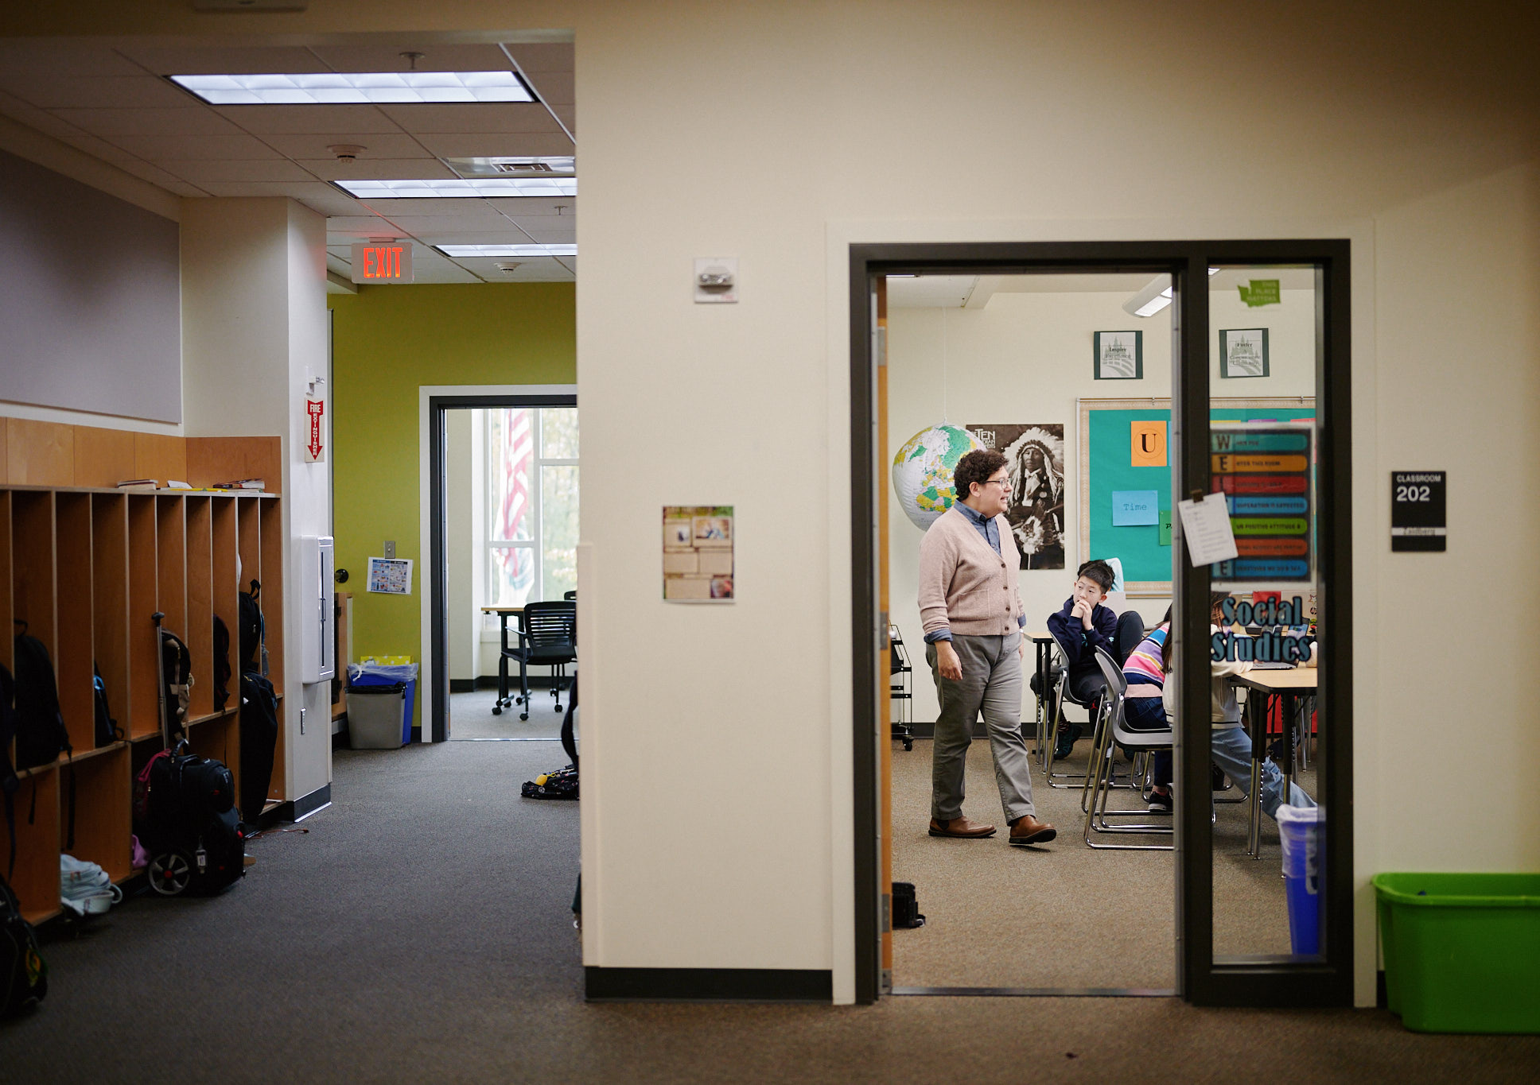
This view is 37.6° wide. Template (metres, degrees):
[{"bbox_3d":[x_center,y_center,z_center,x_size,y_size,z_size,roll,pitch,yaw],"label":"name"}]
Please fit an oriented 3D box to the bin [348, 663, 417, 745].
[{"bbox_3d":[-2.374,1.006,13.992,0.410,0.500,0.280,0,1,2],"label":"bin"}]

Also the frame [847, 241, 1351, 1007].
[{"bbox_3d":[0.947,0.234,6.509,1.417,2.178,0.140,0,1,2],"label":"frame"}]

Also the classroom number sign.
[{"bbox_3d":[1.859,-0.088,6.473,0.155,0.232,0.012,0,1,2],"label":"classroom number sign"}]

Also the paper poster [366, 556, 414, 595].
[{"bbox_3d":[-2.372,0.211,14.137,0.281,0.217,0.010,4,1,2],"label":"paper poster"}]

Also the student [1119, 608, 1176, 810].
[{"bbox_3d":[1.922,0.742,10.402,0.620,1.080,0.430,0,1,0],"label":"student"}]

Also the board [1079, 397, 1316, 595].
[{"bbox_3d":[2.831,-0.277,14.048,1.830,1.247,0.040,0,1,2],"label":"board"}]

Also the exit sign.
[{"bbox_3d":[-2.061,-1.483,12.024,0.318,0.215,0.050,0,1,2],"label":"exit sign"}]

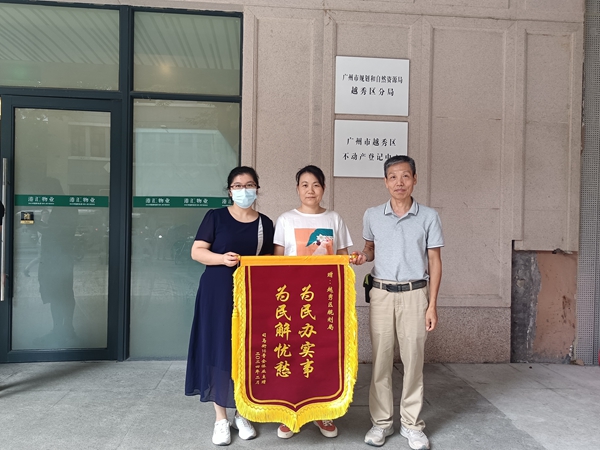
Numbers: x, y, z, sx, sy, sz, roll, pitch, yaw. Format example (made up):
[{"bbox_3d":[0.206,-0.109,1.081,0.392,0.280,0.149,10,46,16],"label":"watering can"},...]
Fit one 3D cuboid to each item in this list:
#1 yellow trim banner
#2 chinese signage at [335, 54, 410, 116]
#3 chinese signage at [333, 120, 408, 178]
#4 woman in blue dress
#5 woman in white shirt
[{"bbox_3d":[-0.025,0.669,2.620,0.703,0.983,0.060,0,2,-1],"label":"yellow trim banner"},{"bbox_3d":[0.651,-1.241,4.187,0.676,0.510,0.030,1,0,-5],"label":"chinese signage"},{"bbox_3d":[0.641,-0.676,4.191,0.673,0.512,0.030,1,0,-5],"label":"chinese signage"},{"bbox_3d":[-0.422,0.454,2.800,0.510,1.607,0.420,1,0,-6],"label":"woman in blue dress"},{"bbox_3d":[0.078,0.448,2.900,0.490,1.634,0.340,1,0,0],"label":"woman in white shirt"}]

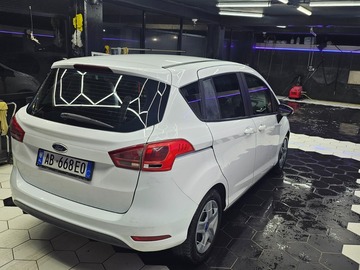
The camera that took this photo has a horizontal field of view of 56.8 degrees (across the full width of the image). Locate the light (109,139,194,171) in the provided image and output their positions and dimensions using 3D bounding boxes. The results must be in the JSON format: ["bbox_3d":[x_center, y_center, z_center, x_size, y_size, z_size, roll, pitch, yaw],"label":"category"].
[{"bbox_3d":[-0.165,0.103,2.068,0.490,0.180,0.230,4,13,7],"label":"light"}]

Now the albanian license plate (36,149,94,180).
[{"bbox_3d":[-0.787,0.198,2.260,0.530,0.125,0.020,10,3,28],"label":"albanian license plate"}]

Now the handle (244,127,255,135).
[{"bbox_3d":[0.630,-0.039,2.985,0.050,0.045,0.200,10,15,28],"label":"handle"}]

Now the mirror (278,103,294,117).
[{"bbox_3d":[1.215,-0.303,3.805,0.190,0.140,0.120,10,15,28],"label":"mirror"}]

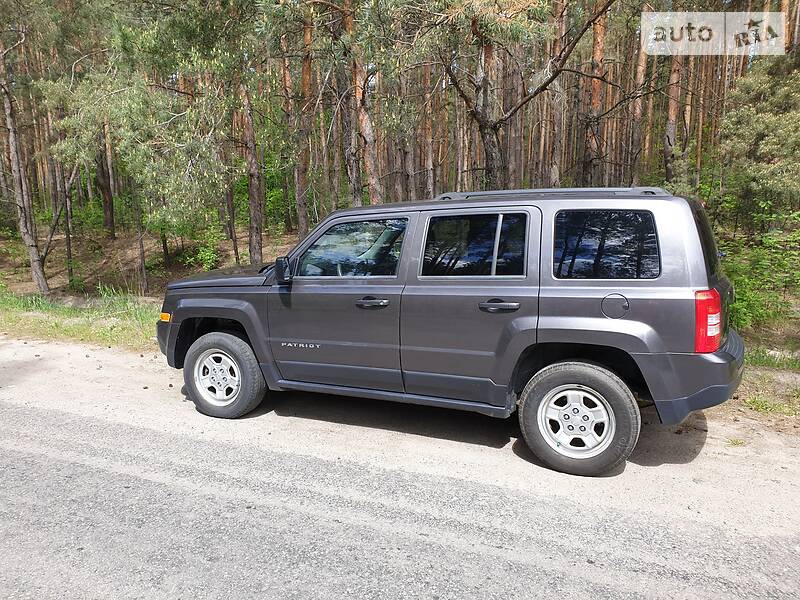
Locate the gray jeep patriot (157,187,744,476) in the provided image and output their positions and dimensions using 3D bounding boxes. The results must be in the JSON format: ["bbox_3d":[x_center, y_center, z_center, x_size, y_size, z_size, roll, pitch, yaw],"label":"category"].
[{"bbox_3d":[0.167,0.020,4.685,4.400,1.660,1.820,3,11,24],"label":"gray jeep patriot"}]

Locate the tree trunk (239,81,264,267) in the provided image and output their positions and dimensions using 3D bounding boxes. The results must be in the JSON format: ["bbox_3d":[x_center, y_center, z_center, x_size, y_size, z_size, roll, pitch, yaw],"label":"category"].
[{"bbox_3d":[-2.850,-2.316,11.366,0.250,3.406,0.250,3,11,24],"label":"tree trunk"}]

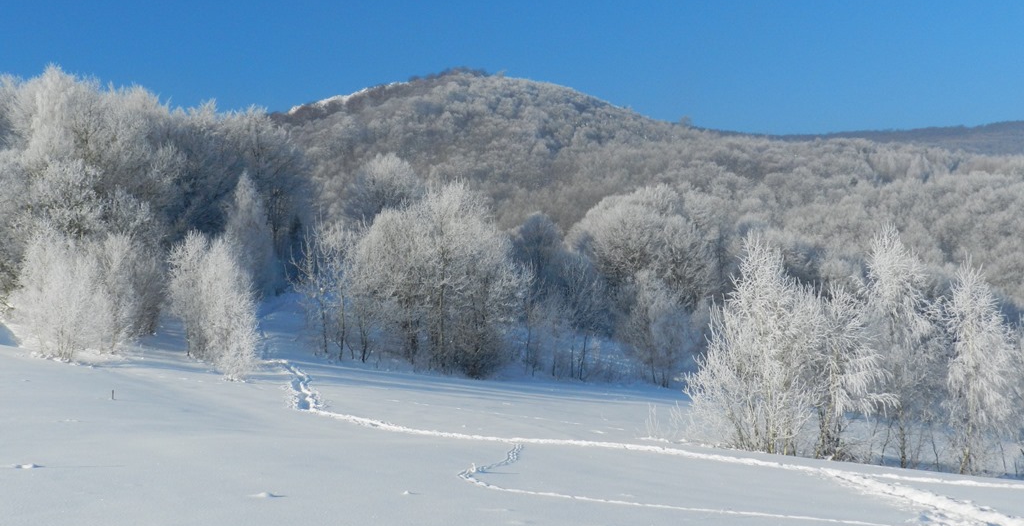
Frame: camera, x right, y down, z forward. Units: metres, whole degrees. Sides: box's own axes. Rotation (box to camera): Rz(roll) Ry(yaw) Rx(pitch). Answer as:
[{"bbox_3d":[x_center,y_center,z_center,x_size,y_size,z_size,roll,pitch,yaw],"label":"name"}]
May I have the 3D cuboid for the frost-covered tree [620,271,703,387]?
[{"bbox_3d":[5.590,2.480,42.000,3.050,4.350,2.900,0,0,0],"label":"frost-covered tree"}]

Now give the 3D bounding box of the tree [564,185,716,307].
[{"bbox_3d":[8.230,-0.290,72.000,9.200,9.300,8.600,0,0,0],"label":"tree"}]

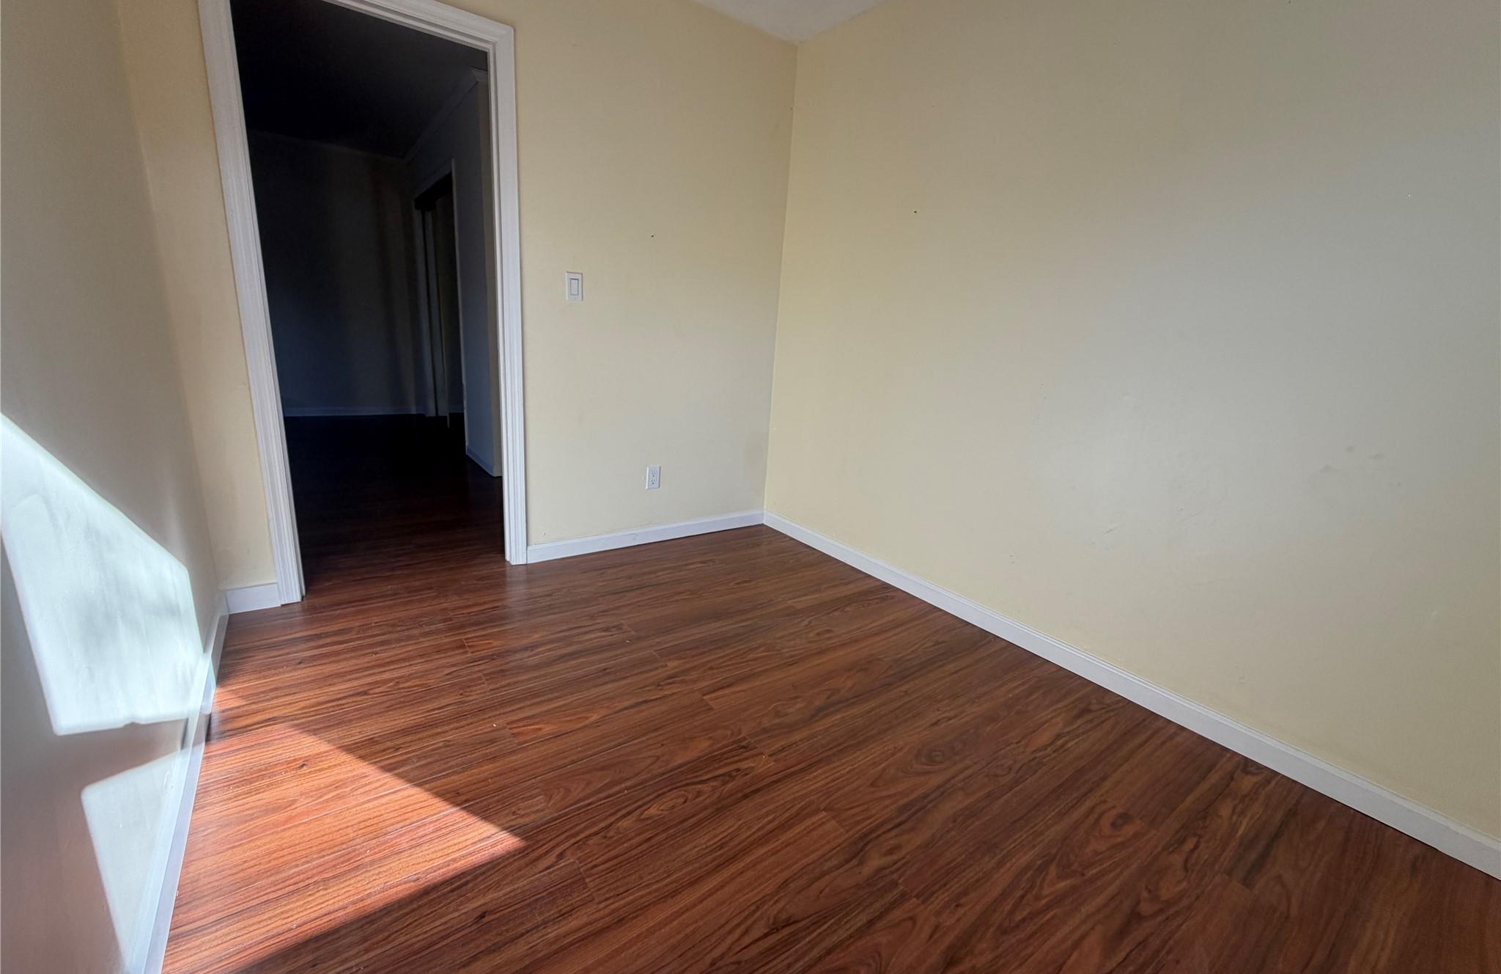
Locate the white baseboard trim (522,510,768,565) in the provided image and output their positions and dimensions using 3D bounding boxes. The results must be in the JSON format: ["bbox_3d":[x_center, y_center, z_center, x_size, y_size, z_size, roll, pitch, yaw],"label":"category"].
[{"bbox_3d":[-0.464,0.245,3.135,1.346,0.078,0.020,-7,18,-36],"label":"white baseboard trim"}]

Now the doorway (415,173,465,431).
[{"bbox_3d":[-2.574,-1.439,5.128,0.140,2.045,1.680,-7,18,-36],"label":"doorway"}]

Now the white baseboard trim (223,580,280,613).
[{"bbox_3d":[-1.772,0.399,2.166,0.142,0.083,0.020,-7,18,-36],"label":"white baseboard trim"}]

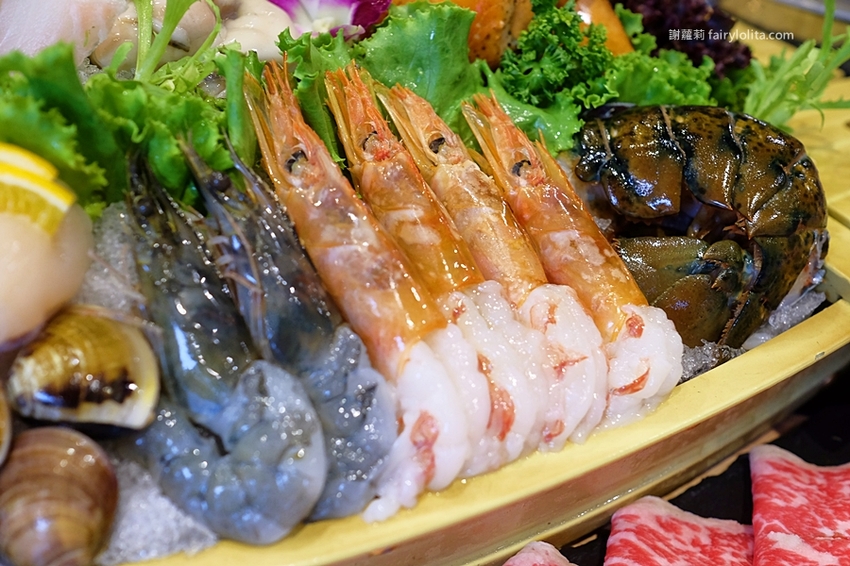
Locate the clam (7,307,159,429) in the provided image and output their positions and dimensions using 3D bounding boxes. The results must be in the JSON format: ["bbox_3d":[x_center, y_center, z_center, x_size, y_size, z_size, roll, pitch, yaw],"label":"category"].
[{"bbox_3d":[-0.109,0.027,0.264,0.047,0.033,0.044,0,35,0],"label":"clam"}]

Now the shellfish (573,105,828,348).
[{"bbox_3d":[0.103,-0.021,0.312,0.090,0.060,0.070,0,35,0],"label":"shellfish"}]

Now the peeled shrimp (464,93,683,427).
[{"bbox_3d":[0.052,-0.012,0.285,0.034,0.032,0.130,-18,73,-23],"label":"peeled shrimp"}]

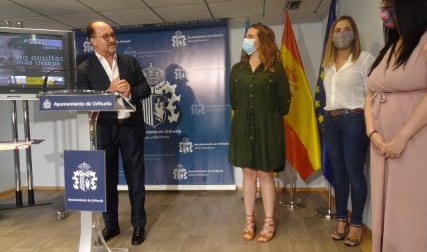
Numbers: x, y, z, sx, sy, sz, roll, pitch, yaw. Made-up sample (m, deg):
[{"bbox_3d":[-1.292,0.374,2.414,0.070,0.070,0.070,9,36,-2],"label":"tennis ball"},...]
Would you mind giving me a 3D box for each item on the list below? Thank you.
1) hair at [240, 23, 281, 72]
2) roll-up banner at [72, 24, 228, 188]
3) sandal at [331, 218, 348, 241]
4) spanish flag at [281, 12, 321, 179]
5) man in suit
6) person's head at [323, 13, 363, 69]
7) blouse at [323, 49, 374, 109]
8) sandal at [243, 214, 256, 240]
[{"bbox_3d":[0.359,-0.590,2.335,0.240,0.370,0.240,-5,5,-41],"label":"hair"},{"bbox_3d":[-0.752,-0.214,3.767,2.030,2.090,0.120,-1,4,8],"label":"roll-up banner"},{"bbox_3d":[1.026,0.803,2.377,0.090,0.140,0.215,1,4,37],"label":"sandal"},{"bbox_3d":[0.869,-0.274,3.001,0.420,1.630,0.200,-1,4,14],"label":"spanish flag"},{"bbox_3d":[-0.753,0.049,2.427,0.540,1.730,0.400,-2,4,-5],"label":"man in suit"},{"bbox_3d":[1.022,-0.626,2.307,0.290,0.390,0.240,0,4,27],"label":"person's head"},{"bbox_3d":[1.078,-0.327,2.318,0.390,0.450,0.250,1,4,34],"label":"blouse"},{"bbox_3d":[0.295,0.819,2.432,0.095,0.140,0.235,-1,4,10],"label":"sandal"}]

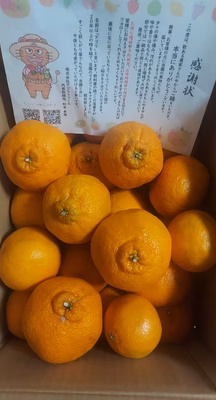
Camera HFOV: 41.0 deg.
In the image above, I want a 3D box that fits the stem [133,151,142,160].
[{"bbox_3d":[0.037,-0.056,0.360,0.011,0.006,0.011,0,96,-4],"label":"stem"}]

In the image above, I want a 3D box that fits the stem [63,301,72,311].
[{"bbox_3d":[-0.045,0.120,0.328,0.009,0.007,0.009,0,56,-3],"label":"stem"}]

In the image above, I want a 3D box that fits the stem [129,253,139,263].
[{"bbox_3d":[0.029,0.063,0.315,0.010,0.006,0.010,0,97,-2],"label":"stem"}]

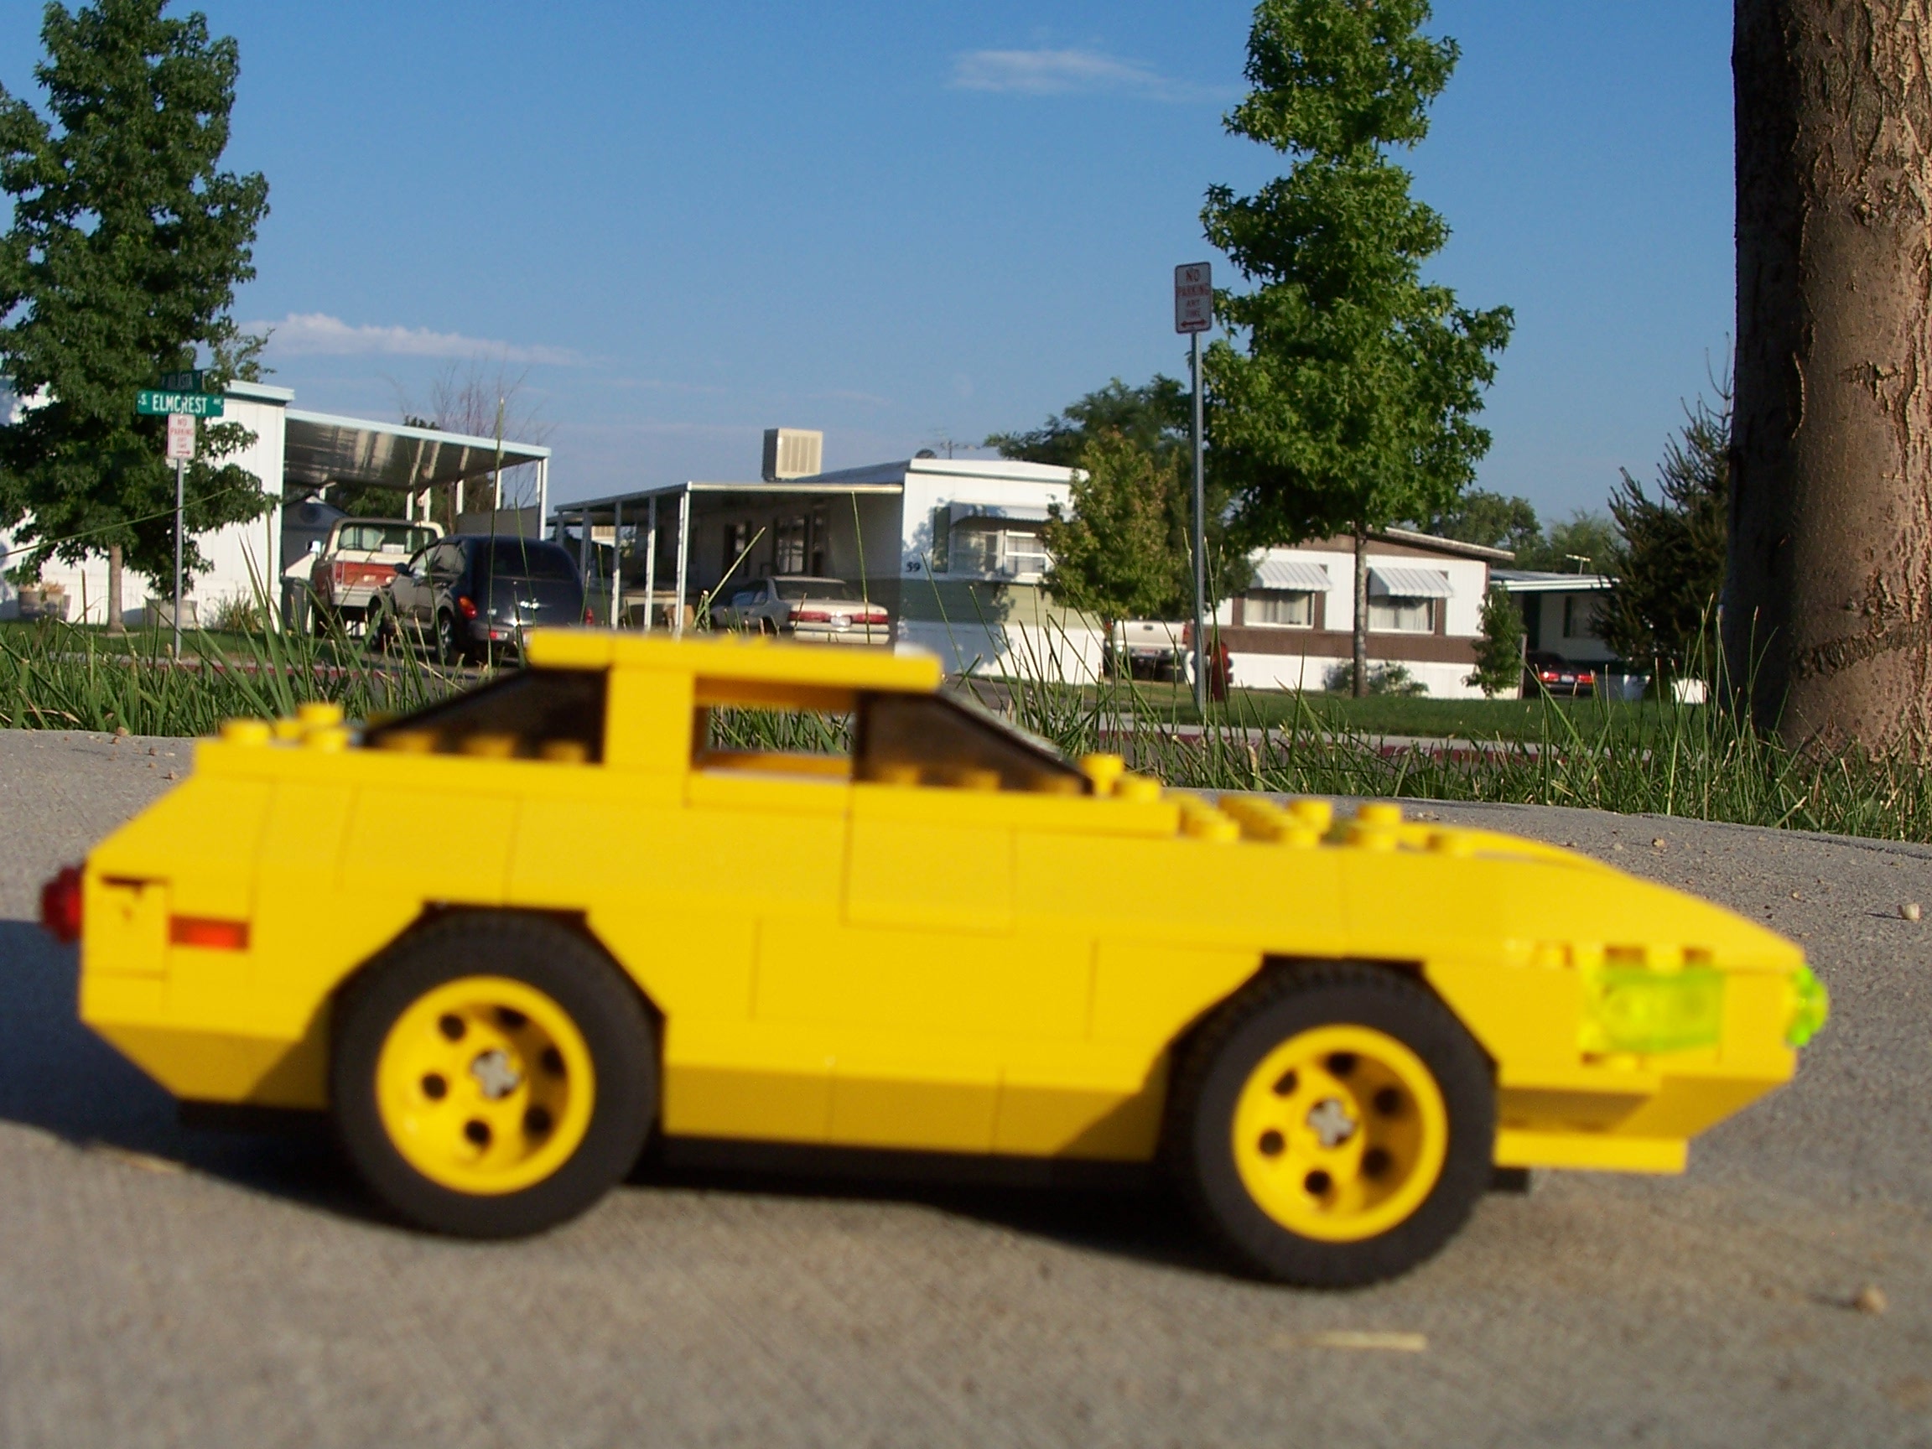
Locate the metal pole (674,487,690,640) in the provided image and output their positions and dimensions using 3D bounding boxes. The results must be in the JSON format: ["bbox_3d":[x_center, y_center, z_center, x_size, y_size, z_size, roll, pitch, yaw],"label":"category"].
[{"bbox_3d":[-4.462,-2.404,44.000,0.130,2.650,0.100,2,3,-23],"label":"metal pole"}]

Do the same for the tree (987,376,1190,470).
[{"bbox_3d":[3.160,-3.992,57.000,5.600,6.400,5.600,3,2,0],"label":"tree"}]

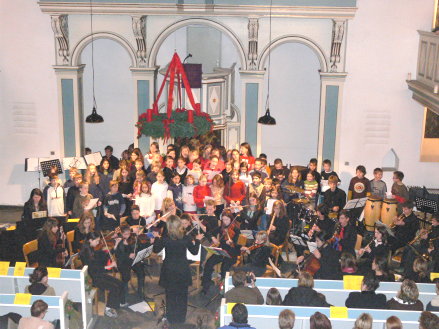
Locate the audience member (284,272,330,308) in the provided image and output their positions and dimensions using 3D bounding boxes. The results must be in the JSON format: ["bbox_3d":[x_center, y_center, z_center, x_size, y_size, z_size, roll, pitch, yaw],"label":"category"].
[{"bbox_3d":[1.078,1.965,8.407,0.550,1.347,0.750,2,14,4],"label":"audience member"}]

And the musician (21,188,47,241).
[{"bbox_3d":[-3.512,1.054,12.318,0.480,1.250,0.650,-1,12,-8],"label":"musician"}]

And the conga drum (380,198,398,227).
[{"bbox_3d":[3.676,1.074,13.942,0.370,0.690,0.370,1,14,0],"label":"conga drum"}]

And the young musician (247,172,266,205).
[{"bbox_3d":[0.734,0.810,13.183,0.420,1.340,0.300,4,15,12],"label":"young musician"}]

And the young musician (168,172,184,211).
[{"bbox_3d":[-0.876,0.815,13.169,0.400,1.330,0.300,-1,14,-7],"label":"young musician"}]

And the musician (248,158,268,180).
[{"bbox_3d":[0.795,0.558,13.527,0.420,1.430,0.320,1,12,3],"label":"musician"}]

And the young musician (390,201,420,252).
[{"bbox_3d":[3.175,1.290,11.435,0.750,1.290,0.500,-7,16,-28],"label":"young musician"}]

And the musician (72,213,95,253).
[{"bbox_3d":[-2.208,1.440,10.777,0.480,1.250,0.720,-4,15,-19],"label":"musician"}]

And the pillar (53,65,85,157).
[{"bbox_3d":[-3.158,-0.585,13.976,0.580,3.109,0.550,2,14,4],"label":"pillar"}]

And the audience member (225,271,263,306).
[{"bbox_3d":[0.329,1.999,8.876,0.540,1.320,0.720,2,14,5],"label":"audience member"}]

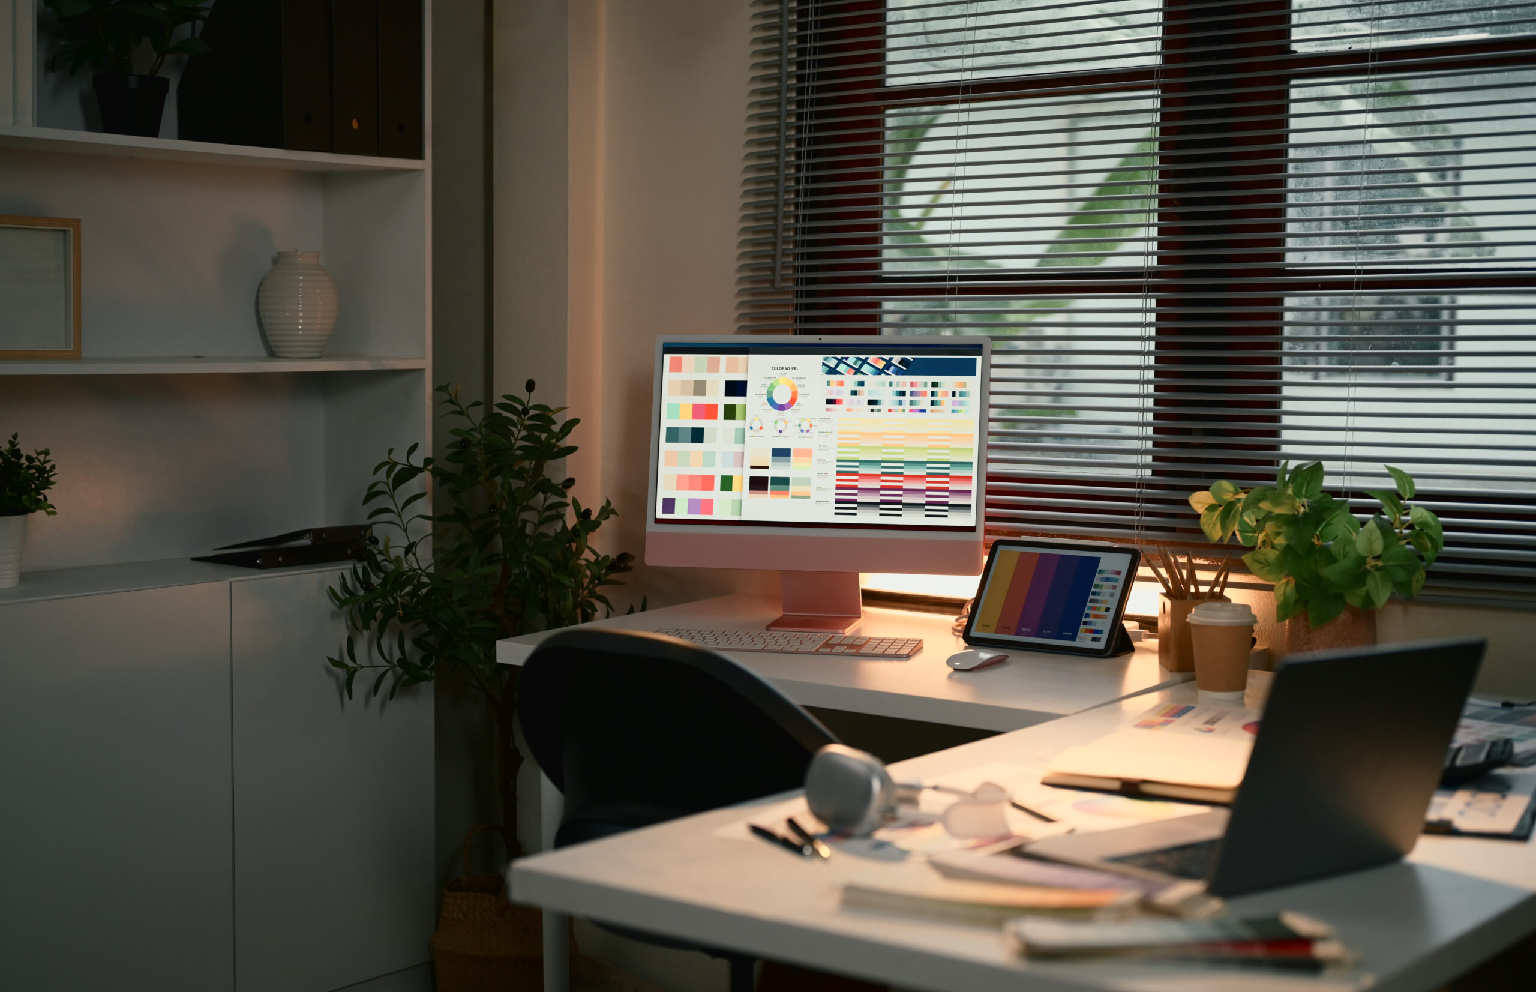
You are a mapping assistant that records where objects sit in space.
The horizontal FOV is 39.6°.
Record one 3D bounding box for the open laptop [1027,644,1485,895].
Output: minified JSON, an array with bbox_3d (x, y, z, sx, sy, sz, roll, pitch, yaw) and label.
[{"bbox_3d":[0.409,0.214,1.819,0.280,0.201,0.276,-3,5,-39],"label":"open laptop"}]

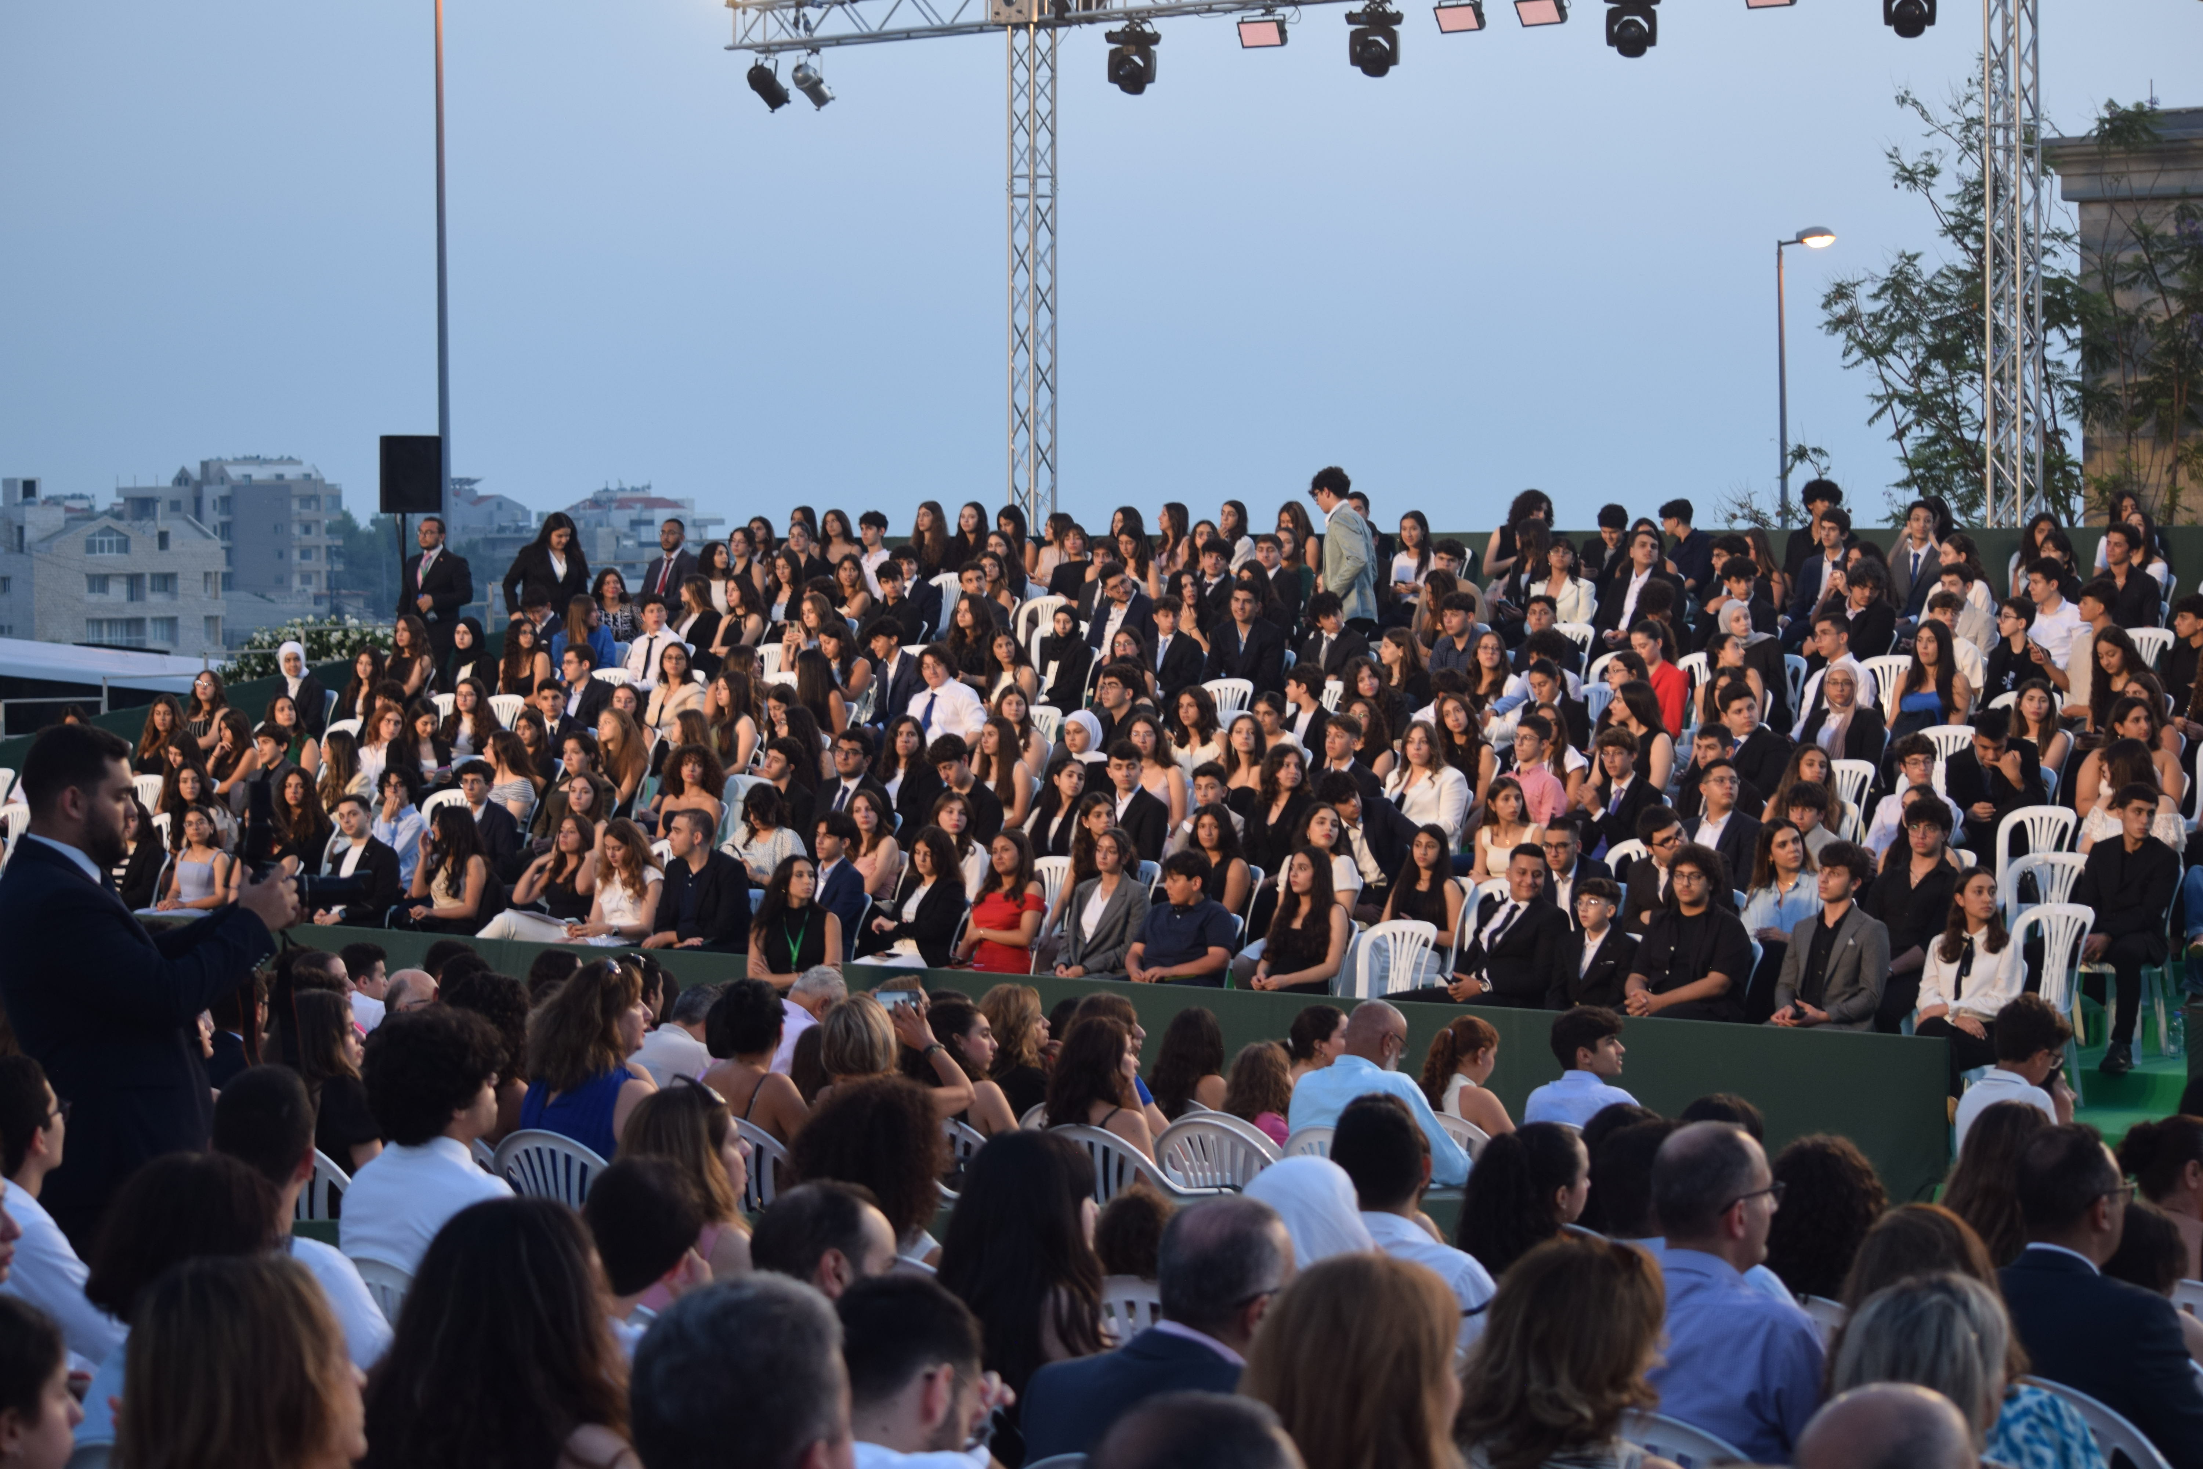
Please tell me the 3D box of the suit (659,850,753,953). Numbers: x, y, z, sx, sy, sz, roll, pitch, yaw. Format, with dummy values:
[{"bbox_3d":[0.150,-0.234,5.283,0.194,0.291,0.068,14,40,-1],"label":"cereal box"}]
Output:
[{"bbox_3d":[-1.938,0.862,24.400,0.480,0.580,0.440,1,3,38],"label":"suit"}]

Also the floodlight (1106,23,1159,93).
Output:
[{"bbox_3d":[0.225,-5.037,37.400,0.370,0.510,0.300,1,3,28],"label":"floodlight"}]

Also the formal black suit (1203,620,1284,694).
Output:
[{"bbox_3d":[0.826,-0.381,29.200,0.470,0.580,0.360,0,3,22],"label":"formal black suit"}]

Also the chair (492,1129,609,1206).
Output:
[{"bbox_3d":[-1.252,1.393,12.805,0.570,0.820,0.560,1,3,41],"label":"chair"}]

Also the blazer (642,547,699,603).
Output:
[{"bbox_3d":[-3.341,-1.078,38.800,0.500,0.700,0.300,0,1,28],"label":"blazer"}]

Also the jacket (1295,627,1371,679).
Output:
[{"bbox_3d":[1.426,-0.403,30.900,0.450,0.520,0.340,0,1,34],"label":"jacket"}]

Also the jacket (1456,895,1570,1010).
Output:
[{"bbox_3d":[1.726,0.941,21.100,0.500,0.580,0.420,1,3,40],"label":"jacket"}]

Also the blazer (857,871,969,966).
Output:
[{"bbox_3d":[-0.953,0.958,25.600,0.380,0.550,0.430,-1,2,-42],"label":"blazer"}]

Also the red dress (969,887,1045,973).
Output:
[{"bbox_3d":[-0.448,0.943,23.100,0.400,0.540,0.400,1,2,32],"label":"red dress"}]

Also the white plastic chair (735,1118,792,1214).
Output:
[{"bbox_3d":[-0.823,1.395,13.600,0.550,0.800,0.570,-2,2,-45],"label":"white plastic chair"}]

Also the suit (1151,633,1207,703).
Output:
[{"bbox_3d":[0.452,-0.345,29.600,0.440,0.560,0.340,1,3,36],"label":"suit"}]

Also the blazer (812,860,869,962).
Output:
[{"bbox_3d":[-1.405,0.919,26.000,0.320,0.570,0.420,-1,2,-42],"label":"blazer"}]

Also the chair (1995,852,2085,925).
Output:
[{"bbox_3d":[4.019,0.959,21.934,0.450,0.870,0.520,1,3,40],"label":"chair"}]

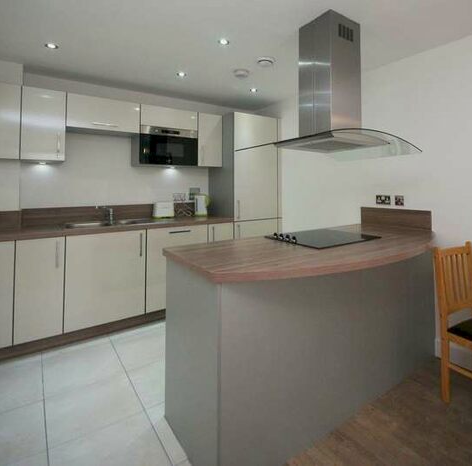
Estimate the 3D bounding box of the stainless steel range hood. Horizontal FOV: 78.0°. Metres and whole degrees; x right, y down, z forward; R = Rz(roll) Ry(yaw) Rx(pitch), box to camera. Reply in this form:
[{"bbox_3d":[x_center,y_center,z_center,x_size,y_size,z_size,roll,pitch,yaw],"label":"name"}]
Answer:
[{"bbox_3d":[0.614,-0.971,1.957,0.993,0.850,0.655,-5,7,-34],"label":"stainless steel range hood"}]

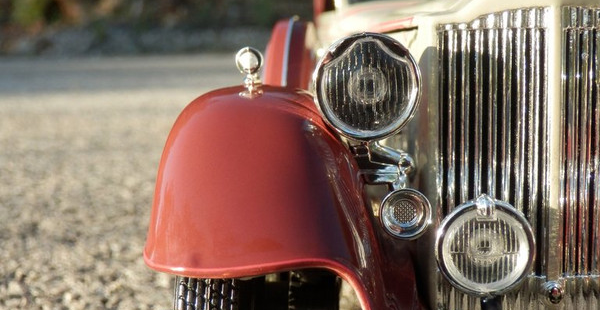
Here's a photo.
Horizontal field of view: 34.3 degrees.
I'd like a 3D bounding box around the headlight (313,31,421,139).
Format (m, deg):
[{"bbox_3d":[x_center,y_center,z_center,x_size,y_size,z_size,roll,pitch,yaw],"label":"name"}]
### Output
[{"bbox_3d":[0.009,-0.010,0.136,0.014,0.015,0.013,0,7,4],"label":"headlight"}]

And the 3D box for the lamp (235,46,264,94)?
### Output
[{"bbox_3d":[-0.006,-0.011,0.128,0.004,0.006,0.005,0,7,4],"label":"lamp"}]

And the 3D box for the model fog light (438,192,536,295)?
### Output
[{"bbox_3d":[0.023,0.010,0.122,0.012,0.012,0.009,0,7,4],"label":"model fog light"}]

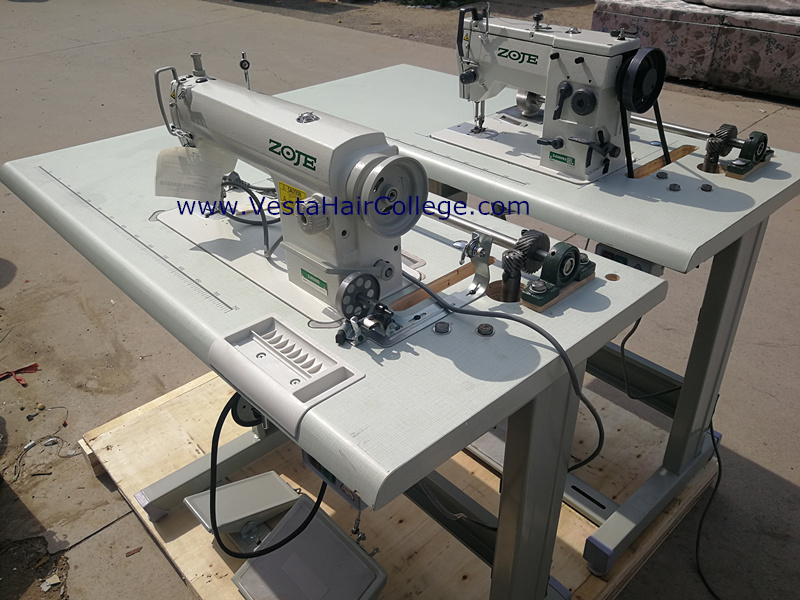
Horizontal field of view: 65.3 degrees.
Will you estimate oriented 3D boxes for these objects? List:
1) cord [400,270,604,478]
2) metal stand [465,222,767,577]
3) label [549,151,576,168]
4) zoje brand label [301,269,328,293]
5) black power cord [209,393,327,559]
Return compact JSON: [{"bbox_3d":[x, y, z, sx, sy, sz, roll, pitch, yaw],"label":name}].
[{"bbox_3d":[0.152,0.113,0.912,0.190,0.350,0.300,-27,40,-35],"label":"cord"},{"bbox_3d":[0.319,0.027,1.483,0.500,0.730,0.820,-26,40,-34],"label":"metal stand"},{"bbox_3d":[0.290,-0.251,1.117,0.003,0.017,0.055,-26,40,-34],"label":"label"},{"bbox_3d":[-0.113,-0.023,0.816,0.003,0.017,0.055,-27,40,-35],"label":"zoje brand label"},{"bbox_3d":[-0.206,0.228,0.926,0.160,0.380,0.220,-27,40,-35],"label":"black power cord"}]

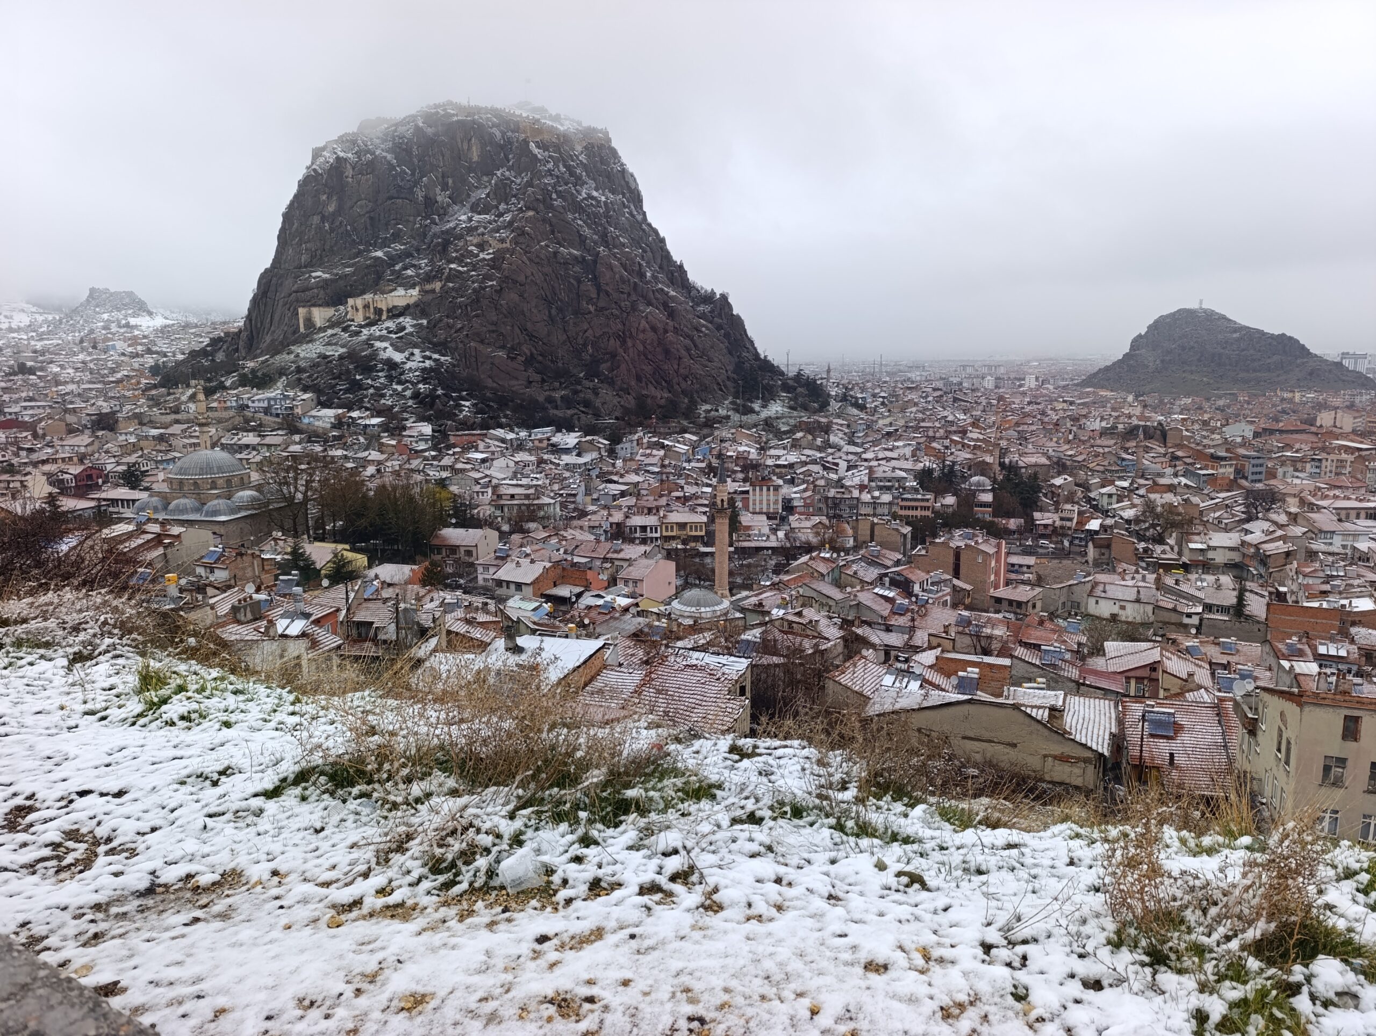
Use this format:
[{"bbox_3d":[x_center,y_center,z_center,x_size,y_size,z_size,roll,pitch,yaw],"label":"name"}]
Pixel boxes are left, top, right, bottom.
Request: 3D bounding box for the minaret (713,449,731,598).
[{"bbox_3d":[5.940,2.940,160.050,3.050,29.800,3.050,0,10,0],"label":"minaret"}]

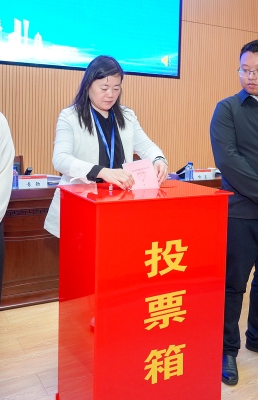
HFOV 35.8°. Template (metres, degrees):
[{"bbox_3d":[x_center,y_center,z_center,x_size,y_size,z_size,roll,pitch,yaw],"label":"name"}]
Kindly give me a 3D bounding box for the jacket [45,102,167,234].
[{"bbox_3d":[-0.145,-0.150,2.050,0.550,0.690,0.400,-1,7,-22],"label":"jacket"}]

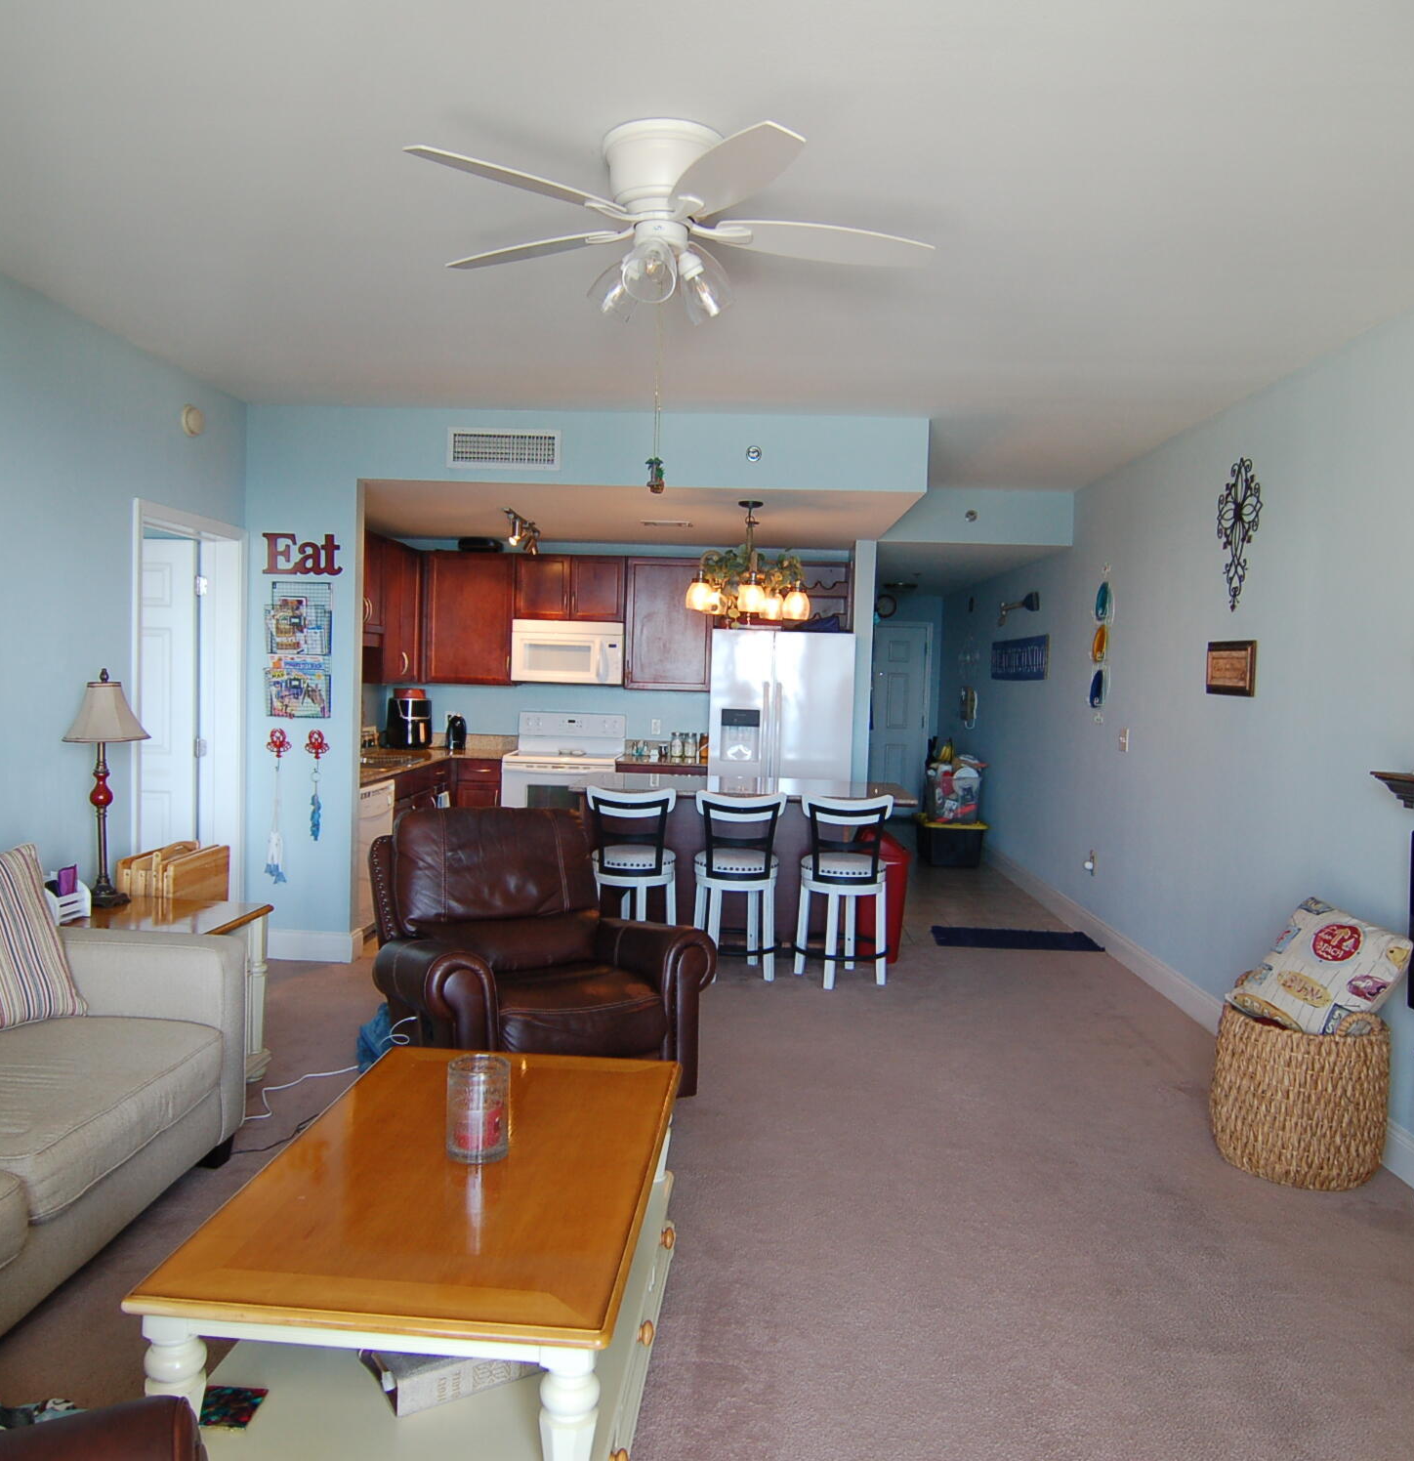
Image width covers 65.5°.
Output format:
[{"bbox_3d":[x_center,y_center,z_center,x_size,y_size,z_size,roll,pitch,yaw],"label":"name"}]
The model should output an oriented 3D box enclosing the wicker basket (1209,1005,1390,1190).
[{"bbox_3d":[1.883,1.111,3.497,0.493,0.530,0.493,2,3,2],"label":"wicker basket"}]

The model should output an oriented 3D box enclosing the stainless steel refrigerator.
[{"bbox_3d":[0.491,0.250,7.388,0.912,1.780,0.760,2,3,4],"label":"stainless steel refrigerator"}]

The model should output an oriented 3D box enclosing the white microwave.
[{"bbox_3d":[-0.952,-0.549,7.785,0.760,0.420,0.400,2,3,2],"label":"white microwave"}]

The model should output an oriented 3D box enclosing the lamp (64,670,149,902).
[{"bbox_3d":[-2.172,0.205,3.961,0.330,0.851,0.330,2,3,4],"label":"lamp"}]

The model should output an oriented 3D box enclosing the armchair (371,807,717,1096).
[{"bbox_3d":[-0.631,0.795,4.069,1.010,0.950,0.950,0,4,-28],"label":"armchair"}]

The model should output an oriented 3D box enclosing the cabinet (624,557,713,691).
[{"bbox_3d":[-0.259,-0.740,7.779,0.603,0.912,0.330,2,3,2],"label":"cabinet"}]

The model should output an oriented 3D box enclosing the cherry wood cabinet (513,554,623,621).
[{"bbox_3d":[-0.941,-0.994,7.788,0.768,0.443,0.330,2,3,2],"label":"cherry wood cabinet"}]

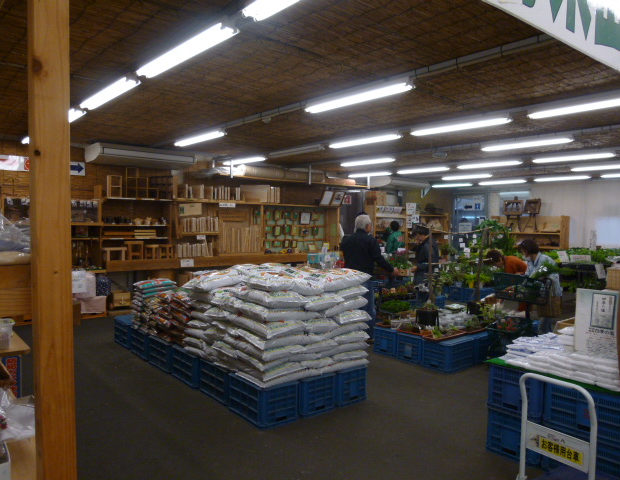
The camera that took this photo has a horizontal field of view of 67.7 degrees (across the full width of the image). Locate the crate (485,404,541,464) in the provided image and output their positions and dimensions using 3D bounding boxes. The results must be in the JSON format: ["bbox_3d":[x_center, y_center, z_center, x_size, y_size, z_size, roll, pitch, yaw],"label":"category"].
[{"bbox_3d":[1.562,1.314,3.277,0.525,0.305,0.368,-1,3,-43],"label":"crate"}]

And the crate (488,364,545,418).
[{"bbox_3d":[1.528,0.988,3.213,0.365,0.305,0.520,3,4,45],"label":"crate"}]

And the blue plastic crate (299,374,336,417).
[{"bbox_3d":[-0.104,1.244,3.935,0.366,0.305,0.523,-1,3,-41],"label":"blue plastic crate"}]

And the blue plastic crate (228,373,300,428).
[{"bbox_3d":[-0.388,1.246,3.718,0.365,0.305,0.520,-2,4,-41],"label":"blue plastic crate"}]

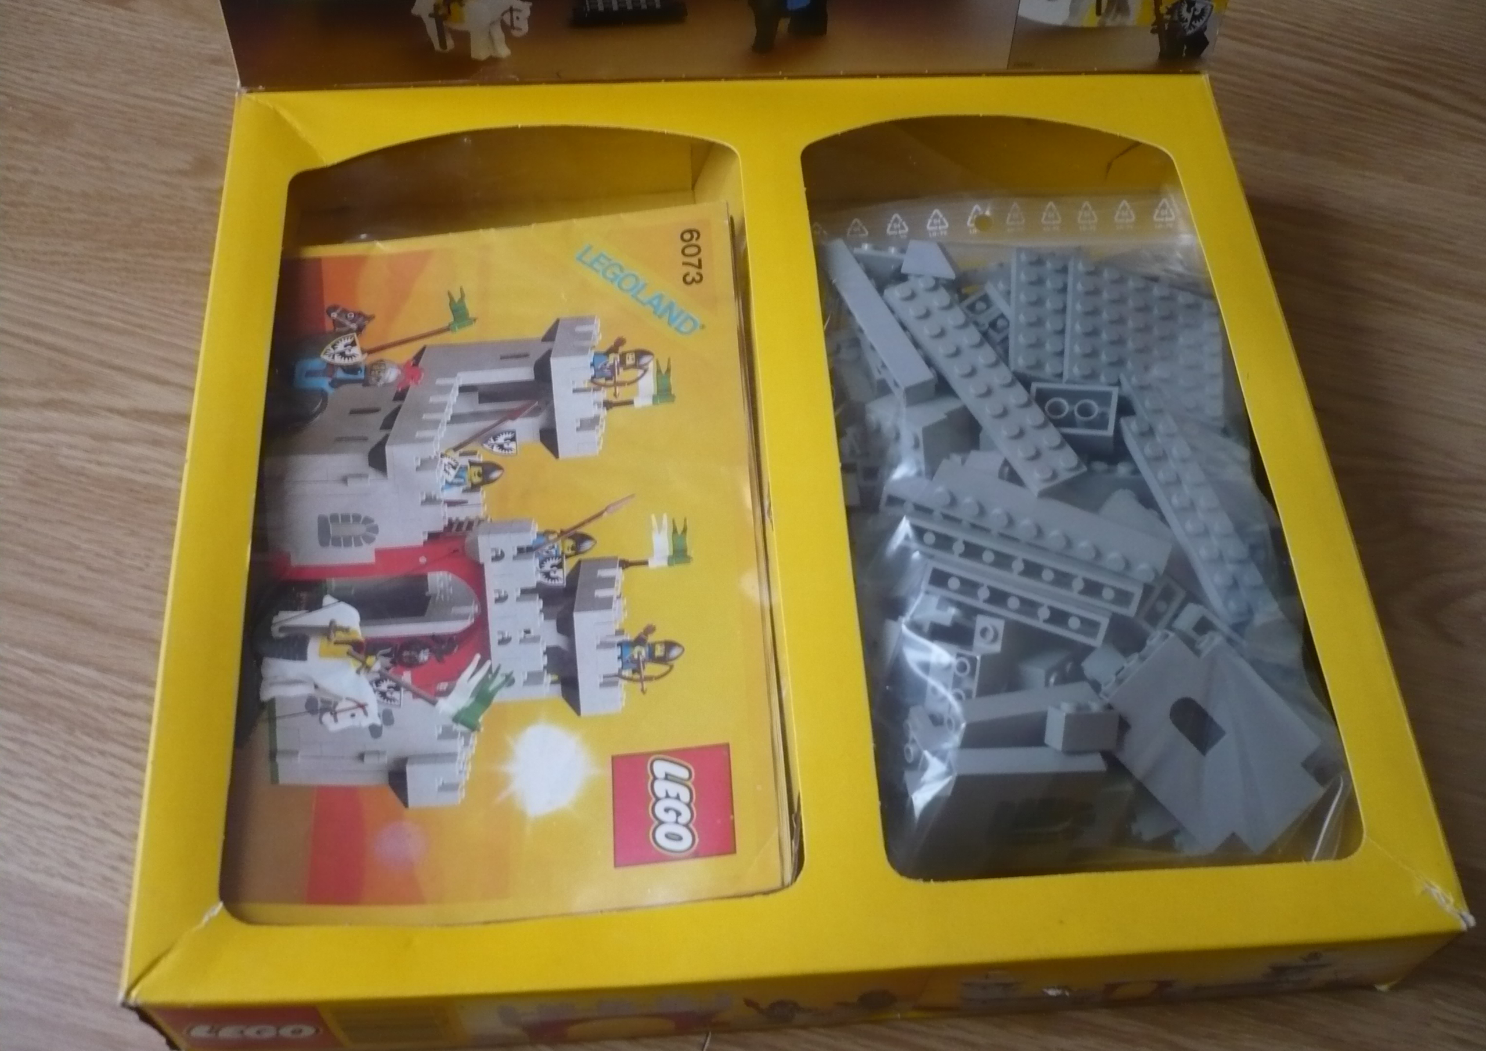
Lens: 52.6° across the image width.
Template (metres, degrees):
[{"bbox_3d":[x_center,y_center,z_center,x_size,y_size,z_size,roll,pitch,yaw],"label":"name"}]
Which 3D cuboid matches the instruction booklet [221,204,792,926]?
[{"bbox_3d":[-0.067,0.000,0.390,0.142,0.006,0.214,-6,55,2],"label":"instruction booklet"}]

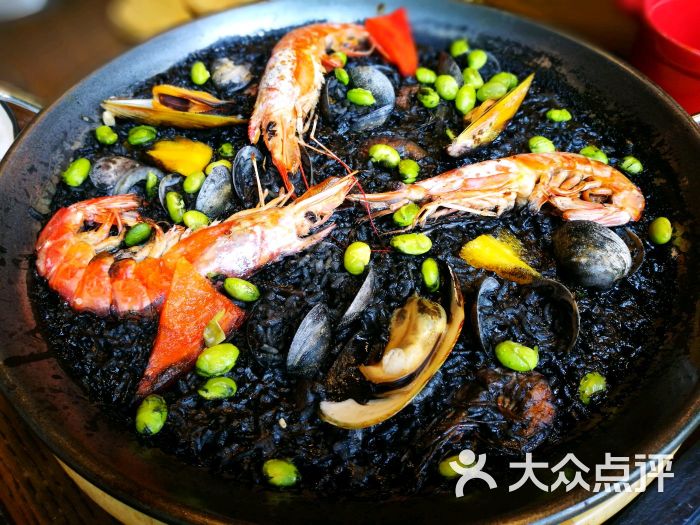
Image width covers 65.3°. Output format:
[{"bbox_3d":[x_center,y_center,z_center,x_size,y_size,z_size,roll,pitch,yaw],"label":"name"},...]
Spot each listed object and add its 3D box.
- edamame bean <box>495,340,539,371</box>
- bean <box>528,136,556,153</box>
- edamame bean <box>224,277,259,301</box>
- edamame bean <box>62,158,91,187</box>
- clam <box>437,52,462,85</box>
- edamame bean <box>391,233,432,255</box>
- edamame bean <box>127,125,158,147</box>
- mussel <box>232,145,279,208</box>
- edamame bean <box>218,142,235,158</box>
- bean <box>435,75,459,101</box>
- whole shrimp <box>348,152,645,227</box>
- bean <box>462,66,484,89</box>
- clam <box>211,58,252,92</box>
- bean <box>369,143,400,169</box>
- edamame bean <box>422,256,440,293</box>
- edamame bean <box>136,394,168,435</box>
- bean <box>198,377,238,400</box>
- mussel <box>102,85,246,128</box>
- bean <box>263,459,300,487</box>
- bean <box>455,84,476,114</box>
[{"bbox_3d":[0.070,0.039,0.228,0.018,0.010,0.011,20,54,16],"label":"edamame bean"},{"bbox_3d":[0.100,-0.060,0.285,0.015,0.009,0.011,37,61,26],"label":"bean"},{"bbox_3d":[-0.050,0.012,0.251,0.018,0.009,0.010,26,56,20],"label":"edamame bean"},{"bbox_3d":[-0.139,-0.046,0.277,0.011,0.010,0.018,9,52,8],"label":"edamame bean"},{"bbox_3d":[0.053,-0.101,0.289,0.014,0.018,0.026,-10,53,-5],"label":"clam"},{"bbox_3d":[0.026,-0.008,0.231,0.017,0.008,0.010,6,51,6],"label":"edamame bean"},{"bbox_3d":[-0.107,-0.065,0.281,0.015,0.008,0.011,-28,56,-21],"label":"edamame bean"},{"bbox_3d":[-0.048,-0.043,0.273,0.024,0.018,0.031,-1,51,0],"label":"mussel"},{"bbox_3d":[-0.060,-0.054,0.265,0.010,0.007,0.009,-18,54,-11],"label":"edamame bean"},{"bbox_3d":[0.061,-0.111,0.346,0.015,0.013,0.013,17,54,15],"label":"bean"},{"bbox_3d":[0.065,-0.032,0.243,0.132,0.024,0.039,-1,51,0],"label":"whole shrimp"},{"bbox_3d":[0.069,-0.104,0.306,0.010,0.008,0.016,-14,52,-11],"label":"bean"},{"bbox_3d":[-0.078,-0.123,0.360,0.028,0.019,0.026,4,52,5],"label":"clam"},{"bbox_3d":[0.018,-0.055,0.282,0.019,0.009,0.011,37,61,26],"label":"bean"},{"bbox_3d":[0.032,0.004,0.215,0.009,0.009,0.015,-5,53,-1],"label":"edamame bean"},{"bbox_3d":[-0.066,0.051,0.183,0.011,0.010,0.015,4,53,5],"label":"edamame bean"},{"bbox_3d":[-0.045,0.043,0.189,0.014,0.008,0.009,-7,53,-3],"label":"bean"},{"bbox_3d":[-0.107,-0.094,0.332,0.088,0.024,0.028,7,52,7],"label":"mussel"},{"bbox_3d":[-0.022,0.068,0.176,0.013,0.008,0.009,15,52,13],"label":"bean"},{"bbox_3d":[0.058,-0.082,0.274,0.011,0.011,0.018,8,54,8],"label":"bean"}]

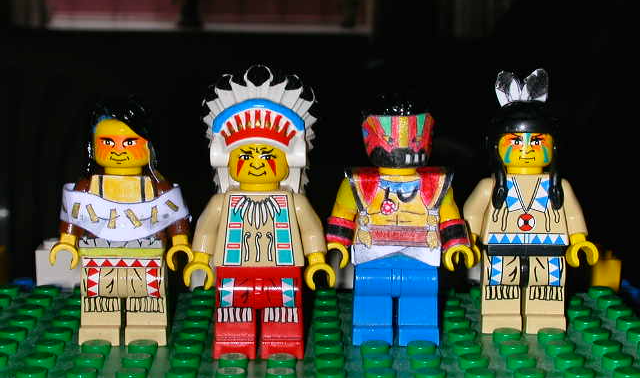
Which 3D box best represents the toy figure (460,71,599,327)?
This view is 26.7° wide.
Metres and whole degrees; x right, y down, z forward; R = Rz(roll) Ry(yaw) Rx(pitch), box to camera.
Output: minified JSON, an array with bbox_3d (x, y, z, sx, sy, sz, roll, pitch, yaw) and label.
[{"bbox_3d":[0.038,0.002,0.245,0.025,0.048,0.015,0,9,-1],"label":"toy figure"}]

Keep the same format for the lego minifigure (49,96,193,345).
[{"bbox_3d":[-0.034,0.006,0.236,0.025,0.043,0.015,0,9,-1],"label":"lego minifigure"}]

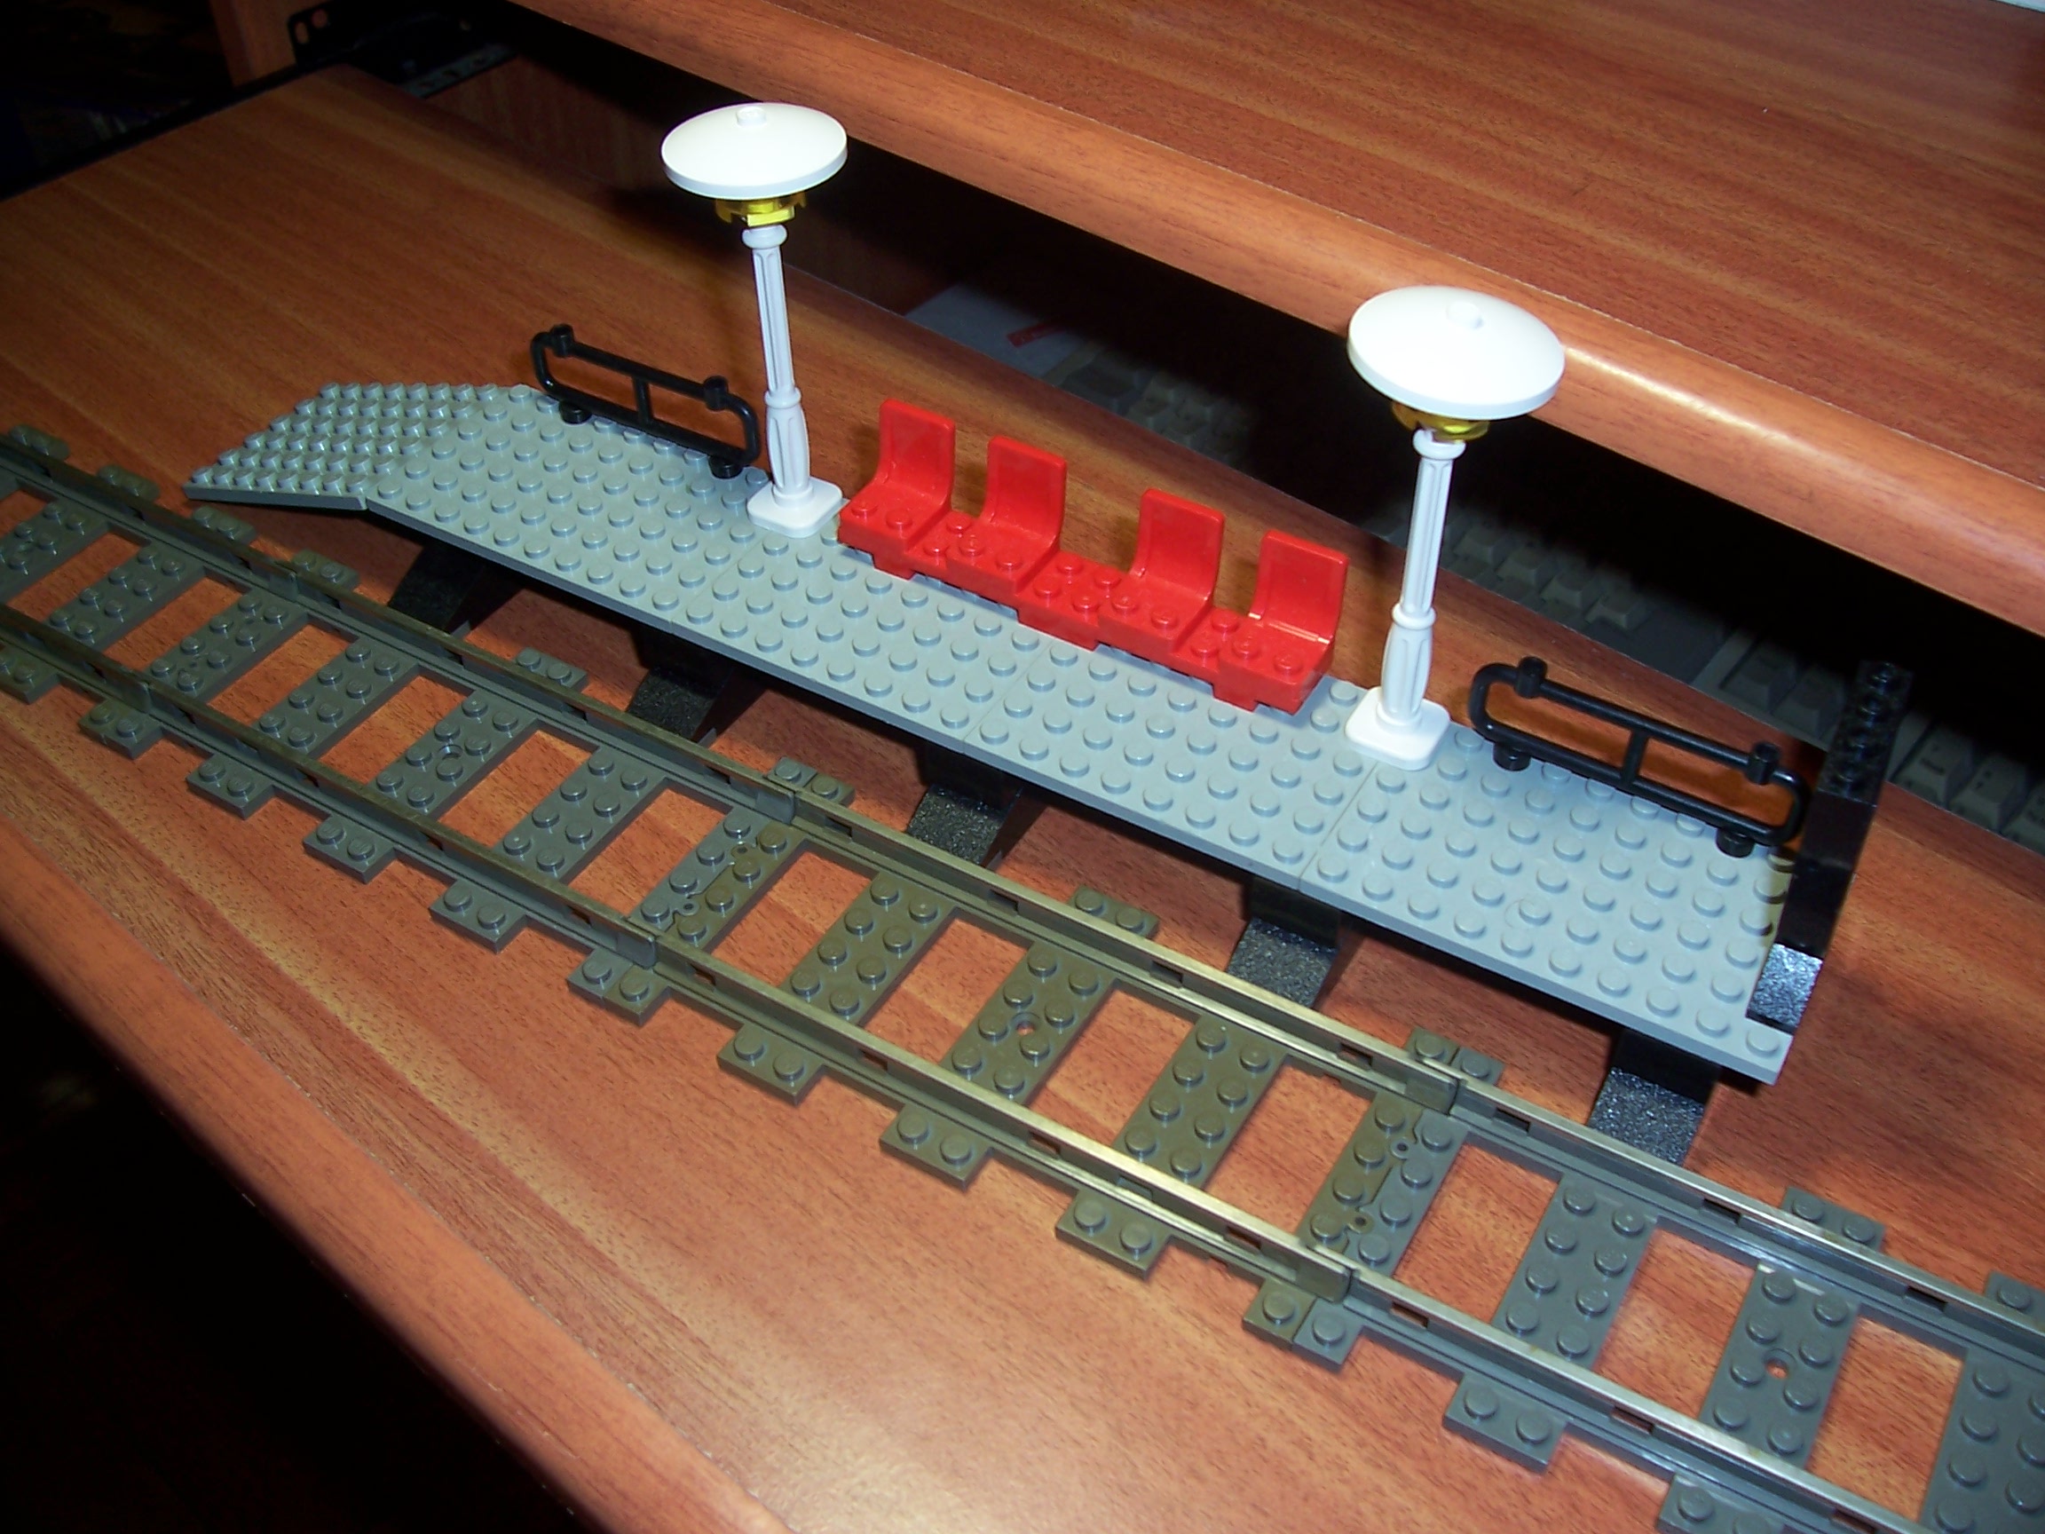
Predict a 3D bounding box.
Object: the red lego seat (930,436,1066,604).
[{"bbox_3d":[-0.004,-0.045,0.370,0.016,0.025,0.016,22,48,22],"label":"red lego seat"}]

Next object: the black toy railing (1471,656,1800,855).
[{"bbox_3d":[0.101,-0.001,0.332,0.059,0.021,0.006,22,48,22],"label":"black toy railing"}]

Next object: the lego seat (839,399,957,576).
[{"bbox_3d":[-0.024,-0.053,0.379,0.016,0.025,0.016,22,48,22],"label":"lego seat"}]

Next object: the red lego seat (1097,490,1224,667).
[{"bbox_3d":[0.024,-0.034,0.359,0.016,0.025,0.016,22,48,22],"label":"red lego seat"}]

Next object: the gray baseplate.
[{"bbox_3d":[-0.026,-0.022,0.384,0.352,0.023,0.048,22,48,22],"label":"gray baseplate"}]

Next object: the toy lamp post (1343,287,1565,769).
[{"bbox_3d":[0.065,-0.036,0.322,0.032,0.085,0.032,0,43,0],"label":"toy lamp post"}]

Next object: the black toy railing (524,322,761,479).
[{"bbox_3d":[-0.077,-0.074,0.409,0.059,0.021,0.006,22,48,22],"label":"black toy railing"}]

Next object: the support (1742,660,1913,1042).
[{"bbox_3d":[0.122,0.013,0.301,0.008,0.043,0.040,22,48,22],"label":"support"}]

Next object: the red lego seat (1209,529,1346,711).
[{"bbox_3d":[0.045,-0.025,0.350,0.016,0.025,0.016,22,48,22],"label":"red lego seat"}]

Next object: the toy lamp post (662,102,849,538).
[{"bbox_3d":[-0.045,-0.081,0.370,0.032,0.085,0.032,0,43,0],"label":"toy lamp post"}]

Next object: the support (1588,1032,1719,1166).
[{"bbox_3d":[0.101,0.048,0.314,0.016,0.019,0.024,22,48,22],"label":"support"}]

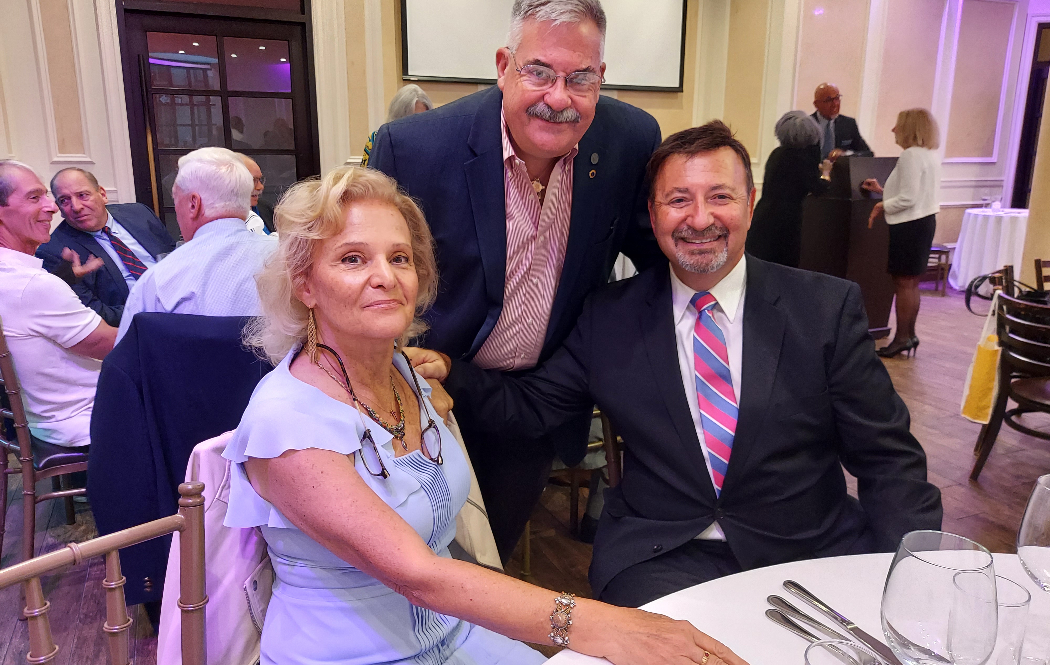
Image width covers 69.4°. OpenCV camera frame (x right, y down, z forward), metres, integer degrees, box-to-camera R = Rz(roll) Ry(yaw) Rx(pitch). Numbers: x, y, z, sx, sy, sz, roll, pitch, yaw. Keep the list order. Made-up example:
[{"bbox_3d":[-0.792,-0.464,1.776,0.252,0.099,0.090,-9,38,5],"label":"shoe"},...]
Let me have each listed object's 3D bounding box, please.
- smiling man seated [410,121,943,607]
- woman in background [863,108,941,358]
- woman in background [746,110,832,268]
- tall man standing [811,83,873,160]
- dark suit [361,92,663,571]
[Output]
[{"bbox_3d":[0.229,0.363,1.233,0.760,1.360,0.760,2,13,8],"label":"smiling man seated"},{"bbox_3d":[2.513,-0.655,5.060,0.460,1.640,0.450,5,14,19],"label":"woman in background"},{"bbox_3d":[1.763,-0.637,5.034,0.500,1.610,0.460,10,16,36],"label":"woman in background"},{"bbox_3d":[2.194,-0.861,5.546,0.520,1.820,0.400,0,13,-3],"label":"tall man standing"},{"bbox_3d":[-0.021,0.202,1.637,0.580,1.390,0.600,-1,13,-4],"label":"dark suit"}]

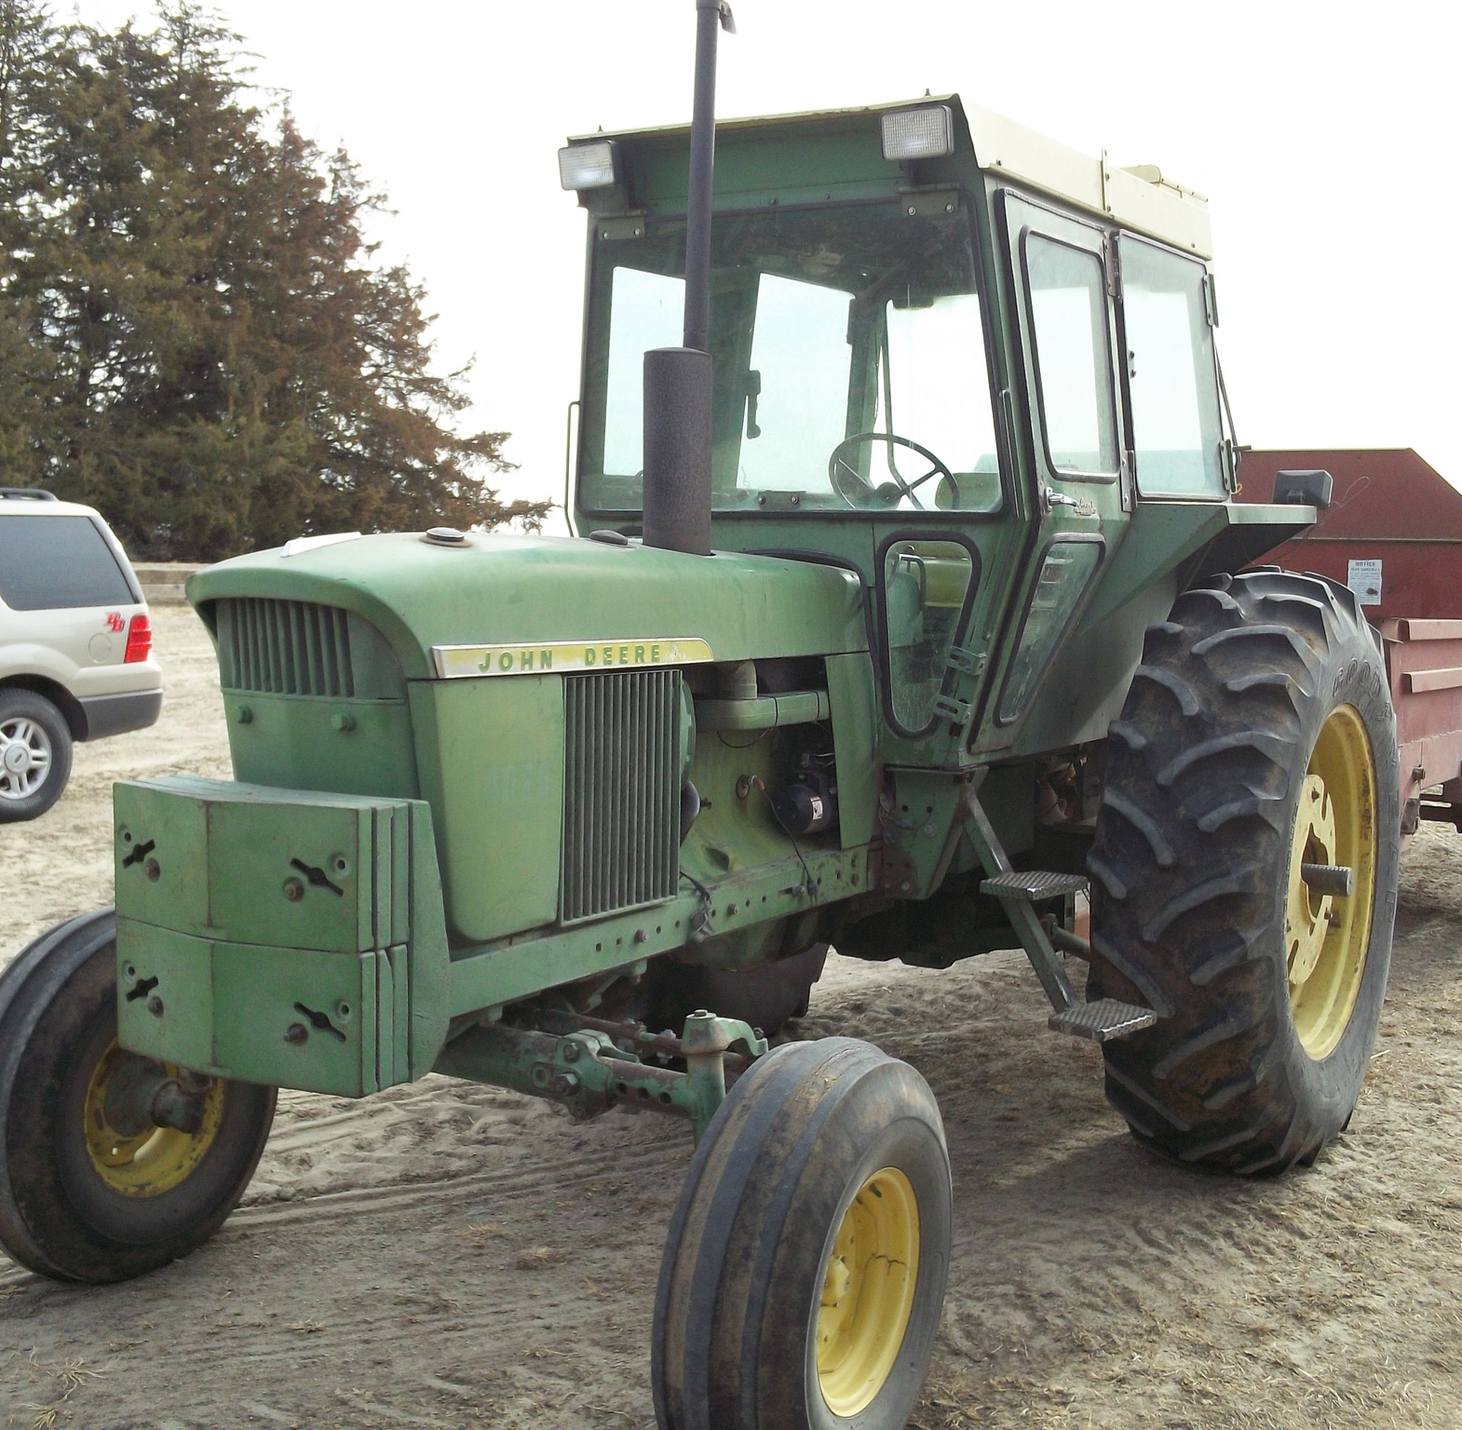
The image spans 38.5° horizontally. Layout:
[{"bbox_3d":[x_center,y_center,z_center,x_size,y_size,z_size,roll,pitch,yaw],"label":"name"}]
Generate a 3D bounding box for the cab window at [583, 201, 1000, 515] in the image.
[{"bbox_3d":[0.131,-0.923,5.511,1.245,0.775,0.060,3,7,30],"label":"cab window"}]

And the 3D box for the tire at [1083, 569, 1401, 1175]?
[{"bbox_3d":[1.508,0.439,5.974,0.445,1.700,1.700,3,5,30],"label":"tire"}]

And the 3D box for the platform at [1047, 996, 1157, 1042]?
[{"bbox_3d":[0.917,0.744,5.136,0.180,0.030,0.305,11,9,29],"label":"platform"}]

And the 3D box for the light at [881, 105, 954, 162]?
[{"bbox_3d":[0.454,-1.412,5.083,0.162,0.113,0.080,3,13,30],"label":"light"}]

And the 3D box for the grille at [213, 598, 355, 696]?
[{"bbox_3d":[-0.830,-0.128,3.924,0.325,0.185,0.045,3,13,30],"label":"grille"}]

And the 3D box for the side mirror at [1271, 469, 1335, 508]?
[{"bbox_3d":[1.661,-0.655,6.091,0.165,0.115,0.095,3,5,30],"label":"side mirror"}]

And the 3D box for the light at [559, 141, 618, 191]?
[{"bbox_3d":[-0.368,-1.456,5.558,0.162,0.113,0.080,3,13,30],"label":"light"}]

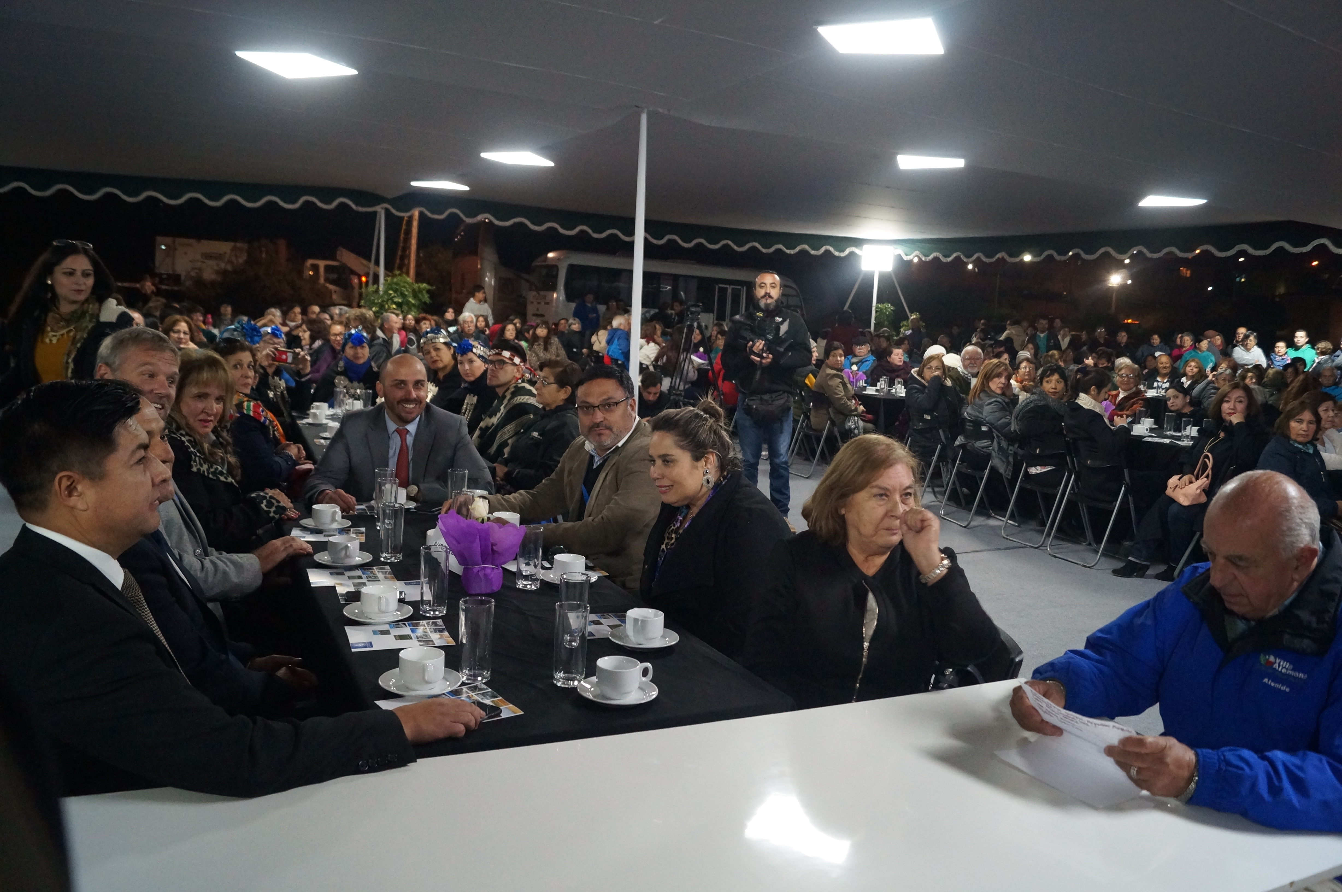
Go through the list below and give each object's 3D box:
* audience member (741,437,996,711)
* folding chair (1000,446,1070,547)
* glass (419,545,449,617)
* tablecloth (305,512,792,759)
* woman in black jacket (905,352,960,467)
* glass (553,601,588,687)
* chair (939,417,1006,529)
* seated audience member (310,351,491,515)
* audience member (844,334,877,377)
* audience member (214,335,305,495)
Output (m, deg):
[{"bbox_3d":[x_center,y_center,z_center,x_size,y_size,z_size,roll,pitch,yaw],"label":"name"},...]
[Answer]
[{"bbox_3d":[0.366,0.604,2.083,0.600,1.250,0.780,8,10,32],"label":"audience member"},{"bbox_3d":[2.584,0.243,6.844,0.480,0.810,0.450,-1,9,-28],"label":"folding chair"},{"bbox_3d":[-0.558,0.317,2.377,0.067,0.150,0.067,3,8,0],"label":"glass"},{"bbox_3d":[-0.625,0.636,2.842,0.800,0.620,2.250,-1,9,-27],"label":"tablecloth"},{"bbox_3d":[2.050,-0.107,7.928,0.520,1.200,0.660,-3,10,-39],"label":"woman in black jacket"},{"bbox_3d":[-0.184,0.364,1.850,0.064,0.147,0.064,3,8,0],"label":"glass"},{"bbox_3d":[2.333,0.180,7.521,0.470,0.780,0.450,0,9,-20],"label":"chair"},{"bbox_3d":[-0.962,0.296,3.645,0.620,1.230,0.750,0,8,-19],"label":"seated audience member"},{"bbox_3d":[2.096,-0.621,11.338,0.500,1.252,0.650,4,8,7],"label":"audience member"},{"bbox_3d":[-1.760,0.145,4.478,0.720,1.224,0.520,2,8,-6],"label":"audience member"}]

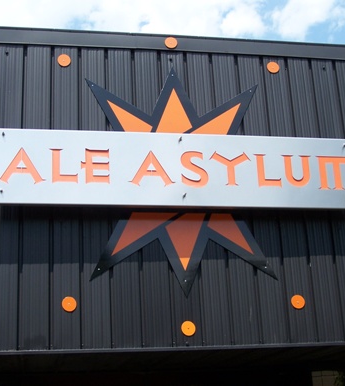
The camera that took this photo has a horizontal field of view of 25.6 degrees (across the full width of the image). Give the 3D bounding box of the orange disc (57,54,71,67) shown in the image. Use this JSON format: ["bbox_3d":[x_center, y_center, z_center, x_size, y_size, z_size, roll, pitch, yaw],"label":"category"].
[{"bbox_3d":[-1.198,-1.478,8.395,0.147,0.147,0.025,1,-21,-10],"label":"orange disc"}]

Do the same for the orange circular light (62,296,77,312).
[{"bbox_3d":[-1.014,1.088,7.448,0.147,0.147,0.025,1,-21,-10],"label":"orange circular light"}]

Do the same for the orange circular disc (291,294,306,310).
[{"bbox_3d":[1.218,1.054,7.348,0.138,0.138,0.020,1,-20,-10],"label":"orange circular disc"}]

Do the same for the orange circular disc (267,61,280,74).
[{"bbox_3d":[1.093,-1.363,8.213,0.138,0.138,0.020,1,-20,-10],"label":"orange circular disc"}]

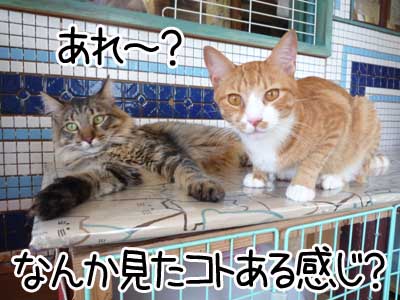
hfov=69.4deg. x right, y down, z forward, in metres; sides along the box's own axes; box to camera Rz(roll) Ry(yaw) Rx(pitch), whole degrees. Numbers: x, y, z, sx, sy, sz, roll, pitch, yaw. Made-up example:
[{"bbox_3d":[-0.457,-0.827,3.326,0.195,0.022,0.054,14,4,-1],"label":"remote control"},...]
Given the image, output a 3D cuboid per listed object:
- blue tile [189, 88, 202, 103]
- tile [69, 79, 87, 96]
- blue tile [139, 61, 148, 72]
[{"bbox_3d":[-0.014,-0.167,0.886,0.045,0.045,0.006,-2,6,-25],"label":"blue tile"},{"bbox_3d":[-0.316,-0.160,0.743,0.045,0.045,0.006,-2,6,-25],"label":"tile"},{"bbox_3d":[-0.153,-0.223,0.774,0.025,0.025,0.006,-1,6,-25],"label":"blue tile"}]

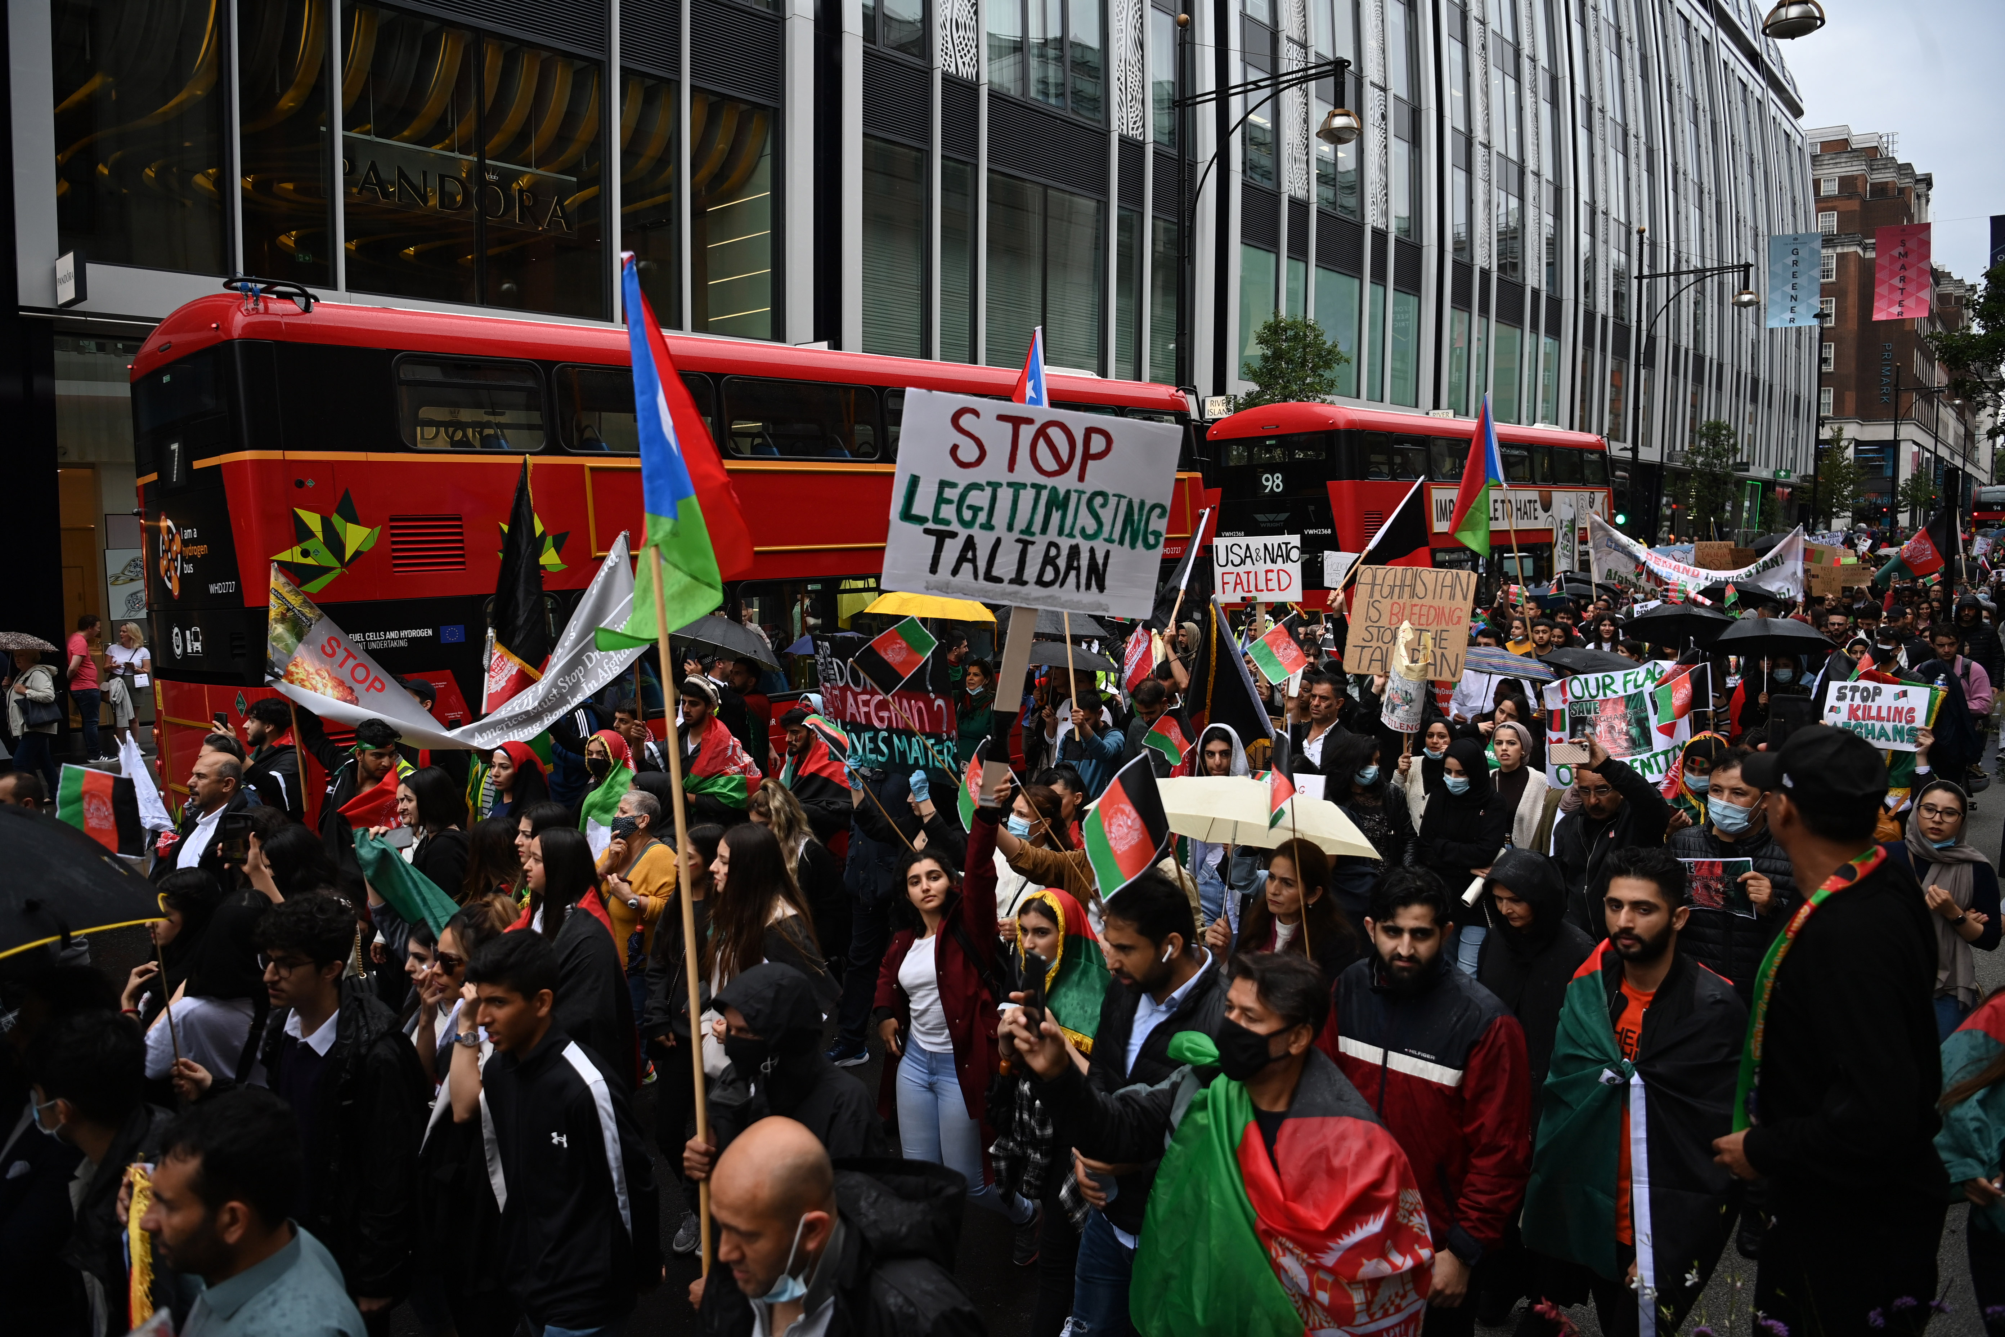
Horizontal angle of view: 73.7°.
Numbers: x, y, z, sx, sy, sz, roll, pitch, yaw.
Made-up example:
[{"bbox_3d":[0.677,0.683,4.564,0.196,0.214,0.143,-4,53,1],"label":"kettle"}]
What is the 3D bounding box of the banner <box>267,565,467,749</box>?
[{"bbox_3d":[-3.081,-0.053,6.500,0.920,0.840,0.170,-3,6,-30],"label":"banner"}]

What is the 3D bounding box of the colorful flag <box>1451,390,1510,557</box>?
[{"bbox_3d":[3.984,-1.615,11.200,0.500,1.330,0.280,0,5,20],"label":"colorful flag"}]

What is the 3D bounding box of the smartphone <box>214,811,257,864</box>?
[{"bbox_3d":[-2.290,0.511,4.000,0.075,0.152,0.012,0,-1,-27],"label":"smartphone"}]

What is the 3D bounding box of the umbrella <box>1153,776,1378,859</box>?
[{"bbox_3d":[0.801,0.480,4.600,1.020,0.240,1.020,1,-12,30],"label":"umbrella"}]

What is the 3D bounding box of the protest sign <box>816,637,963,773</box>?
[{"bbox_3d":[-0.552,0.198,6.500,0.720,0.720,0.030,4,19,30],"label":"protest sign"}]

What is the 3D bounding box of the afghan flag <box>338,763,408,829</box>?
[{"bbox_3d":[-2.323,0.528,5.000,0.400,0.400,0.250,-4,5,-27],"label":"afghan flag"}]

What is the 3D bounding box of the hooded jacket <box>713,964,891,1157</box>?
[{"bbox_3d":[-0.436,1.022,2.850,0.380,0.800,0.480,-2,4,-33],"label":"hooded jacket"}]

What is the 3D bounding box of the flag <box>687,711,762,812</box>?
[{"bbox_3d":[-1.539,0.529,7.400,0.460,0.560,0.360,3,4,37],"label":"flag"}]

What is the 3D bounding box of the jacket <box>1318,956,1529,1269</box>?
[{"bbox_3d":[1.002,1.038,3.150,0.500,0.700,0.300,3,6,36],"label":"jacket"}]

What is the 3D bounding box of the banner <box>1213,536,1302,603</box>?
[{"bbox_3d":[1.681,-0.650,8.800,0.570,0.430,0.030,-2,3,16],"label":"banner"}]

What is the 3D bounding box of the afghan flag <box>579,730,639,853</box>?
[{"bbox_3d":[-1.893,0.597,6.450,0.330,0.600,0.290,3,4,37],"label":"afghan flag"}]

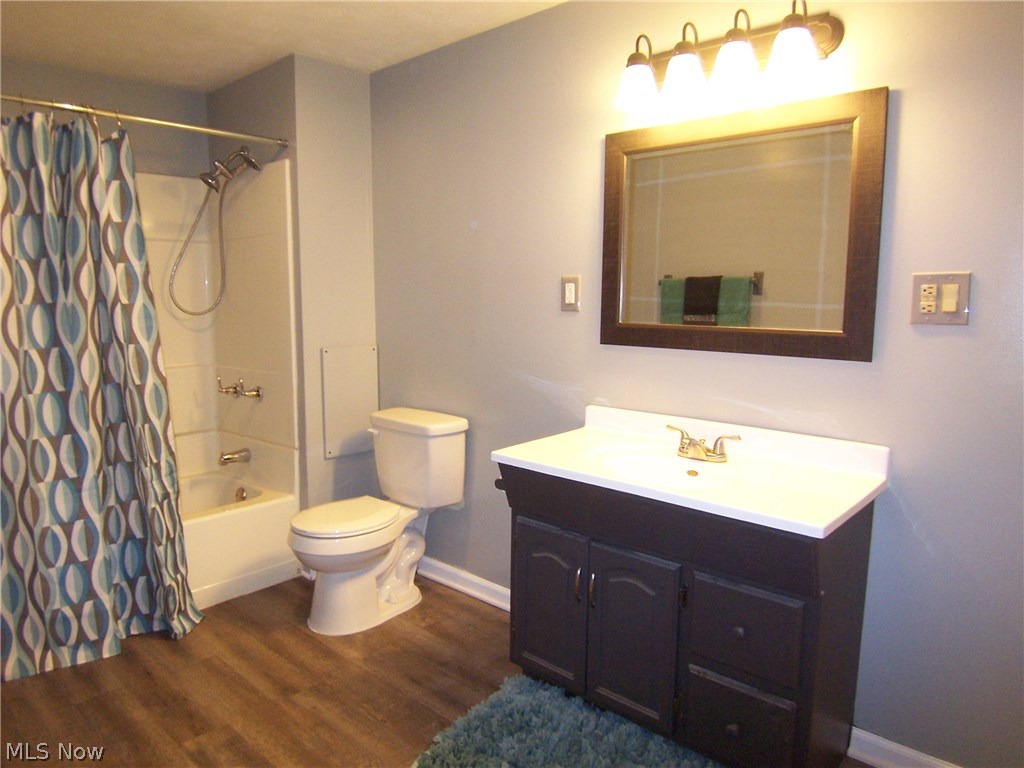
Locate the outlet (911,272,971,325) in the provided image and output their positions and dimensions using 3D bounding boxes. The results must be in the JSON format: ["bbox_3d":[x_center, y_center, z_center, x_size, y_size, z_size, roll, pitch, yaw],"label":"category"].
[{"bbox_3d":[1.024,-0.203,1.628,0.121,0.123,0.010,7,10,41],"label":"outlet"}]

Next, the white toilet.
[{"bbox_3d":[-0.556,0.526,2.657,0.430,0.745,0.700,7,10,41],"label":"white toilet"}]

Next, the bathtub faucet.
[{"bbox_3d":[-1.308,0.348,3.197,0.060,0.063,0.140,7,10,41],"label":"bathtub faucet"}]

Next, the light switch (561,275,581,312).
[{"bbox_3d":[0.204,-0.312,2.354,0.080,0.124,0.010,7,10,41],"label":"light switch"}]

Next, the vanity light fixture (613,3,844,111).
[{"bbox_3d":[0.550,-0.899,1.845,0.612,0.217,0.185,7,10,41],"label":"vanity light fixture"}]

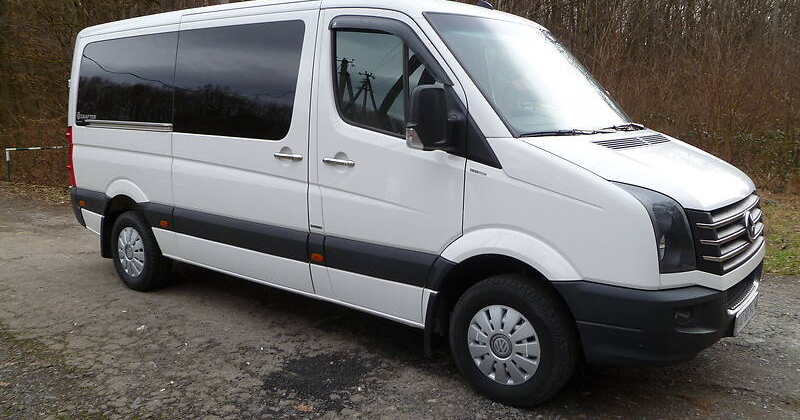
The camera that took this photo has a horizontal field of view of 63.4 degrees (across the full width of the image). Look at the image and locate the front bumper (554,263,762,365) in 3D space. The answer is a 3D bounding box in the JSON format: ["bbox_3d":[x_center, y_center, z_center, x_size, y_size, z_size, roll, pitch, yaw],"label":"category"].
[{"bbox_3d":[1.655,0.443,3.790,0.720,0.450,1.940,8,13,37],"label":"front bumper"}]

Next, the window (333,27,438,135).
[{"bbox_3d":[-0.087,-0.727,3.783,0.780,0.660,0.070,8,3,37],"label":"window"}]

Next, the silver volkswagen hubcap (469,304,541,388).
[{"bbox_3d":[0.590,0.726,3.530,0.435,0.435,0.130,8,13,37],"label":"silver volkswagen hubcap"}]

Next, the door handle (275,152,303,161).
[{"bbox_3d":[-0.720,-0.346,4.231,0.260,0.042,0.050,8,13,37],"label":"door handle"}]

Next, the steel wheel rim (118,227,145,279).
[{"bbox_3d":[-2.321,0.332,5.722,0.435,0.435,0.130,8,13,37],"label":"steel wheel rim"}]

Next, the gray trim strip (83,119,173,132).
[{"bbox_3d":[-2.309,-0.707,5.425,1.400,0.055,0.035,8,13,37],"label":"gray trim strip"}]

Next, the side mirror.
[{"bbox_3d":[0.155,-0.479,3.372,0.150,0.345,0.220,8,13,37],"label":"side mirror"}]

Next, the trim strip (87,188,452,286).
[{"bbox_3d":[-1.406,0.138,4.853,4.150,0.230,0.060,8,13,37],"label":"trim strip"}]

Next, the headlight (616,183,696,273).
[{"bbox_3d":[1.231,0.089,3.113,0.380,0.420,0.310,8,13,37],"label":"headlight"}]

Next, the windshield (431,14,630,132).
[{"bbox_3d":[0.901,-0.908,4.127,1.760,0.200,1.000,-13,62,-51],"label":"windshield"}]

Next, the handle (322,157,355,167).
[{"bbox_3d":[-0.367,-0.291,3.966,0.260,0.042,0.050,8,13,37],"label":"handle"}]

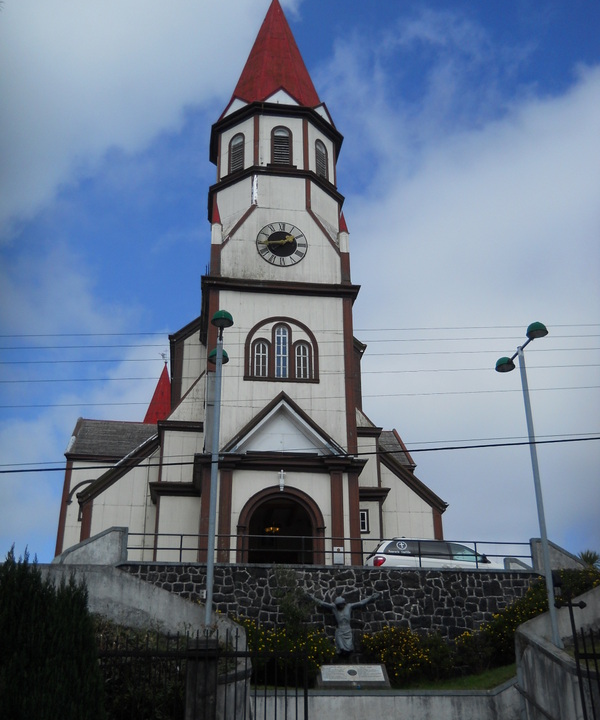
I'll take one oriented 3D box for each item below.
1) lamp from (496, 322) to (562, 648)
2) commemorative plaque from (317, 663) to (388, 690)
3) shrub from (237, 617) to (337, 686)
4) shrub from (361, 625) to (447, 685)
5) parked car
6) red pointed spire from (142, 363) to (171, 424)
[{"bbox_3d":[5.524,2.885,20.012,0.500,7.320,2.470,3,-24,-7],"label":"lamp"},{"bbox_3d":[1.338,8.069,21.829,1.845,0.656,0.700,1,-26,-3],"label":"commemorative plaque"},{"bbox_3d":[-0.343,7.595,22.280,2.420,1.660,1.700,3,-24,-7],"label":"shrub"},{"bbox_3d":[2.748,7.799,22.640,2.230,1.530,1.700,3,-24,-7],"label":"shrub"},{"bbox_3d":[4.804,7.097,28.856,5.050,1.750,1.950,3,-24,-7],"label":"parked car"},{"bbox_3d":[-13.111,3.571,83.470,4.700,6.800,4.700,3,-24,-7],"label":"red pointed spire"}]

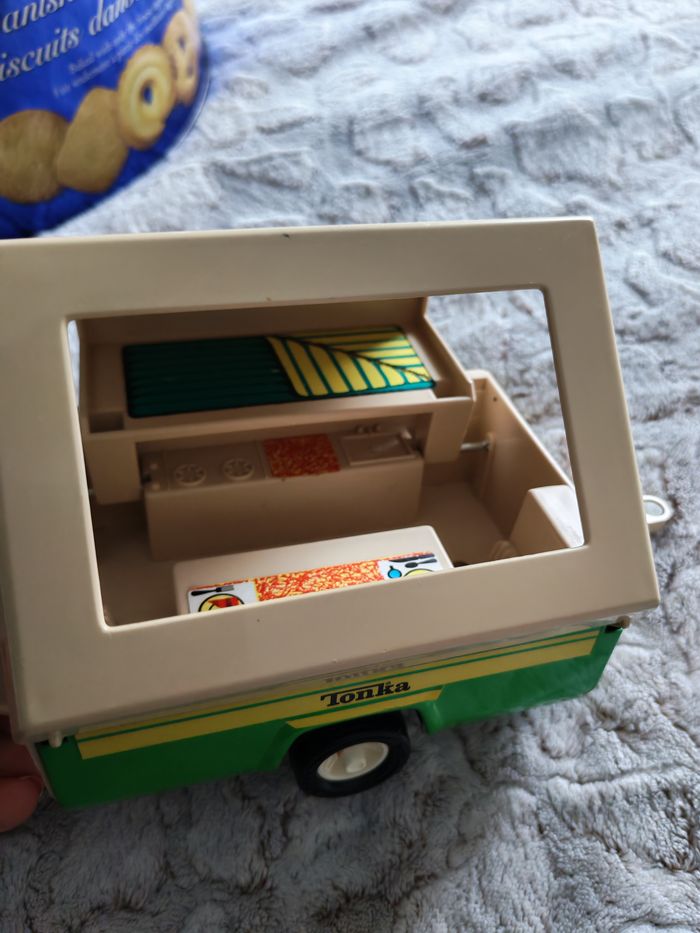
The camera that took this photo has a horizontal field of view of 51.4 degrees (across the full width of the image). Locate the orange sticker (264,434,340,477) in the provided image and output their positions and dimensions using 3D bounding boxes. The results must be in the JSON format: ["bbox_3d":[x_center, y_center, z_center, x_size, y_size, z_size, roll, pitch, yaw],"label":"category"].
[{"bbox_3d":[-0.022,-0.005,0.328,0.030,0.002,0.027,-7,42,-15],"label":"orange sticker"}]

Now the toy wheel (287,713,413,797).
[{"bbox_3d":[-0.001,0.111,0.290,0.046,0.046,0.018,-7,42,-15],"label":"toy wheel"}]

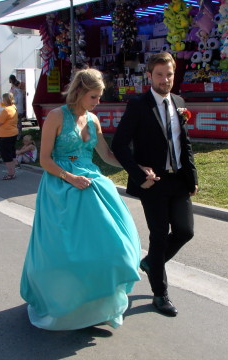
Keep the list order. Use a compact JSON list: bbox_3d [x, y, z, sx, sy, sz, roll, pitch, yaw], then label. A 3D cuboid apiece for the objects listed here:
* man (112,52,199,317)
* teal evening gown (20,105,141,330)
[{"bbox_3d":[0.280,0.023,4.020,0.580,1.810,0.660,-4,9,-27],"label":"man"},{"bbox_3d":[-0.230,0.093,3.838,0.760,1.700,0.760,-4,9,-27],"label":"teal evening gown"}]

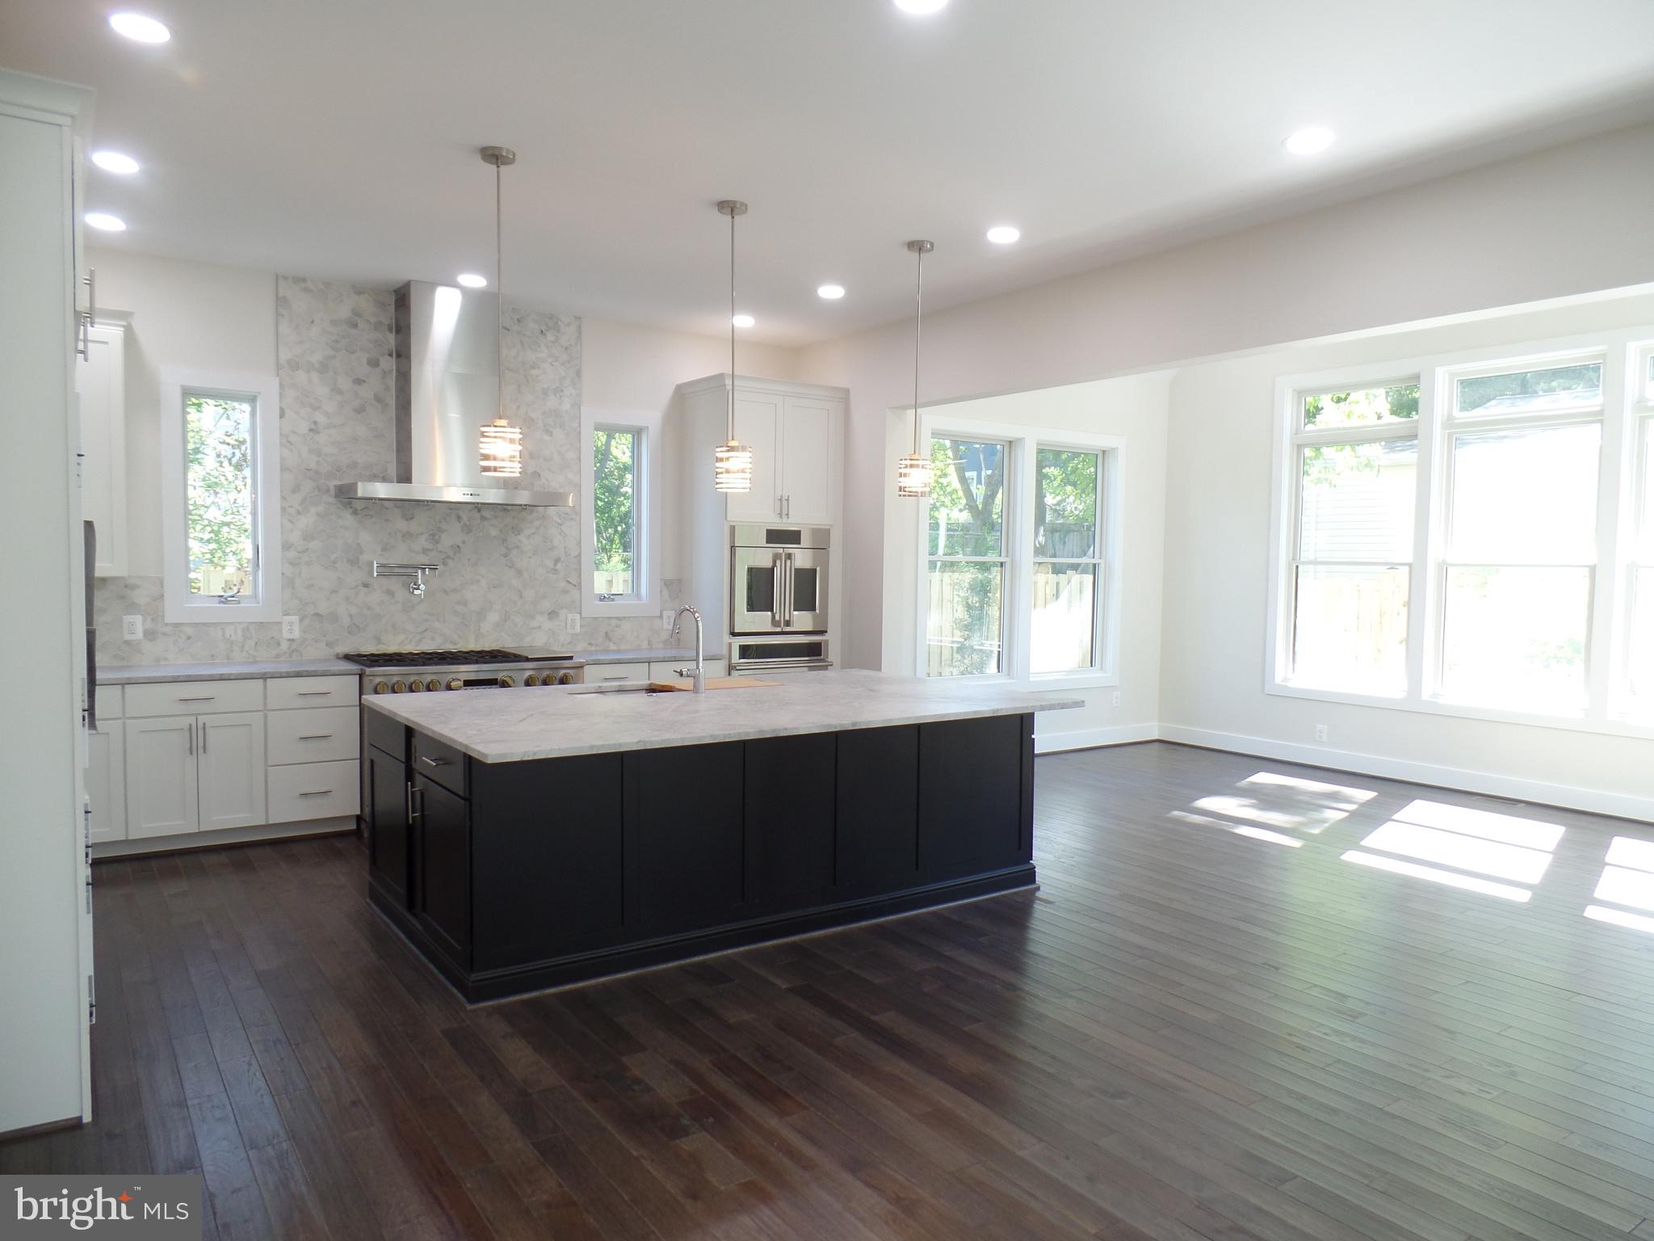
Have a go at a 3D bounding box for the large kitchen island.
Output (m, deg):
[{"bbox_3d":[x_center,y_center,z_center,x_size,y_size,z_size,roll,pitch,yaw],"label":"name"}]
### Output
[{"bbox_3d":[-0.432,0.792,4.808,2.660,0.908,1.753,-1,3,-35],"label":"large kitchen island"}]

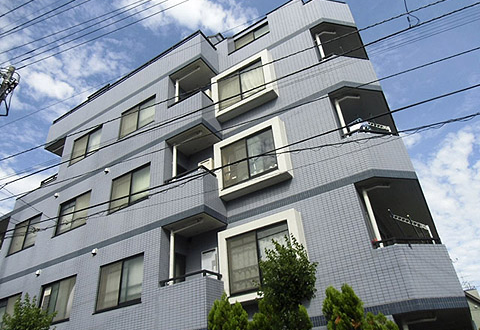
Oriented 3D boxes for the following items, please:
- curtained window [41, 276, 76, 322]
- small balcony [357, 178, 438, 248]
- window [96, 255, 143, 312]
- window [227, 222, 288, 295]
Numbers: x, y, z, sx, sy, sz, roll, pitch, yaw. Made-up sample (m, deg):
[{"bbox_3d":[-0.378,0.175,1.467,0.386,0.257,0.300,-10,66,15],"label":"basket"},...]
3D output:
[{"bbox_3d":[-5.120,3.814,9.303,1.600,1.176,0.140,-22,-35,24],"label":"curtained window"},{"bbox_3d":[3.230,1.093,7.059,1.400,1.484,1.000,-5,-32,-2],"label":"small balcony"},{"bbox_3d":[-2.958,2.947,8.280,1.601,1.176,0.140,-22,-35,24],"label":"window"},{"bbox_3d":[0.416,2.041,7.301,1.595,1.304,0.151,-22,-35,24],"label":"window"}]

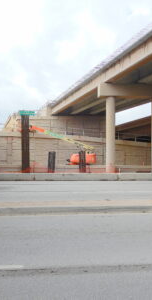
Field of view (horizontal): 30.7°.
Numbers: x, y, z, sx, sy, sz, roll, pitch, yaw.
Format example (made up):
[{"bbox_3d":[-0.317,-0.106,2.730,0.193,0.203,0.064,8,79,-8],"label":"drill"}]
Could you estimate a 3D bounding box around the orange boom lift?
[{"bbox_3d":[-1.720,-0.200,33.500,8.600,5.100,2.400,0,-1,0],"label":"orange boom lift"}]

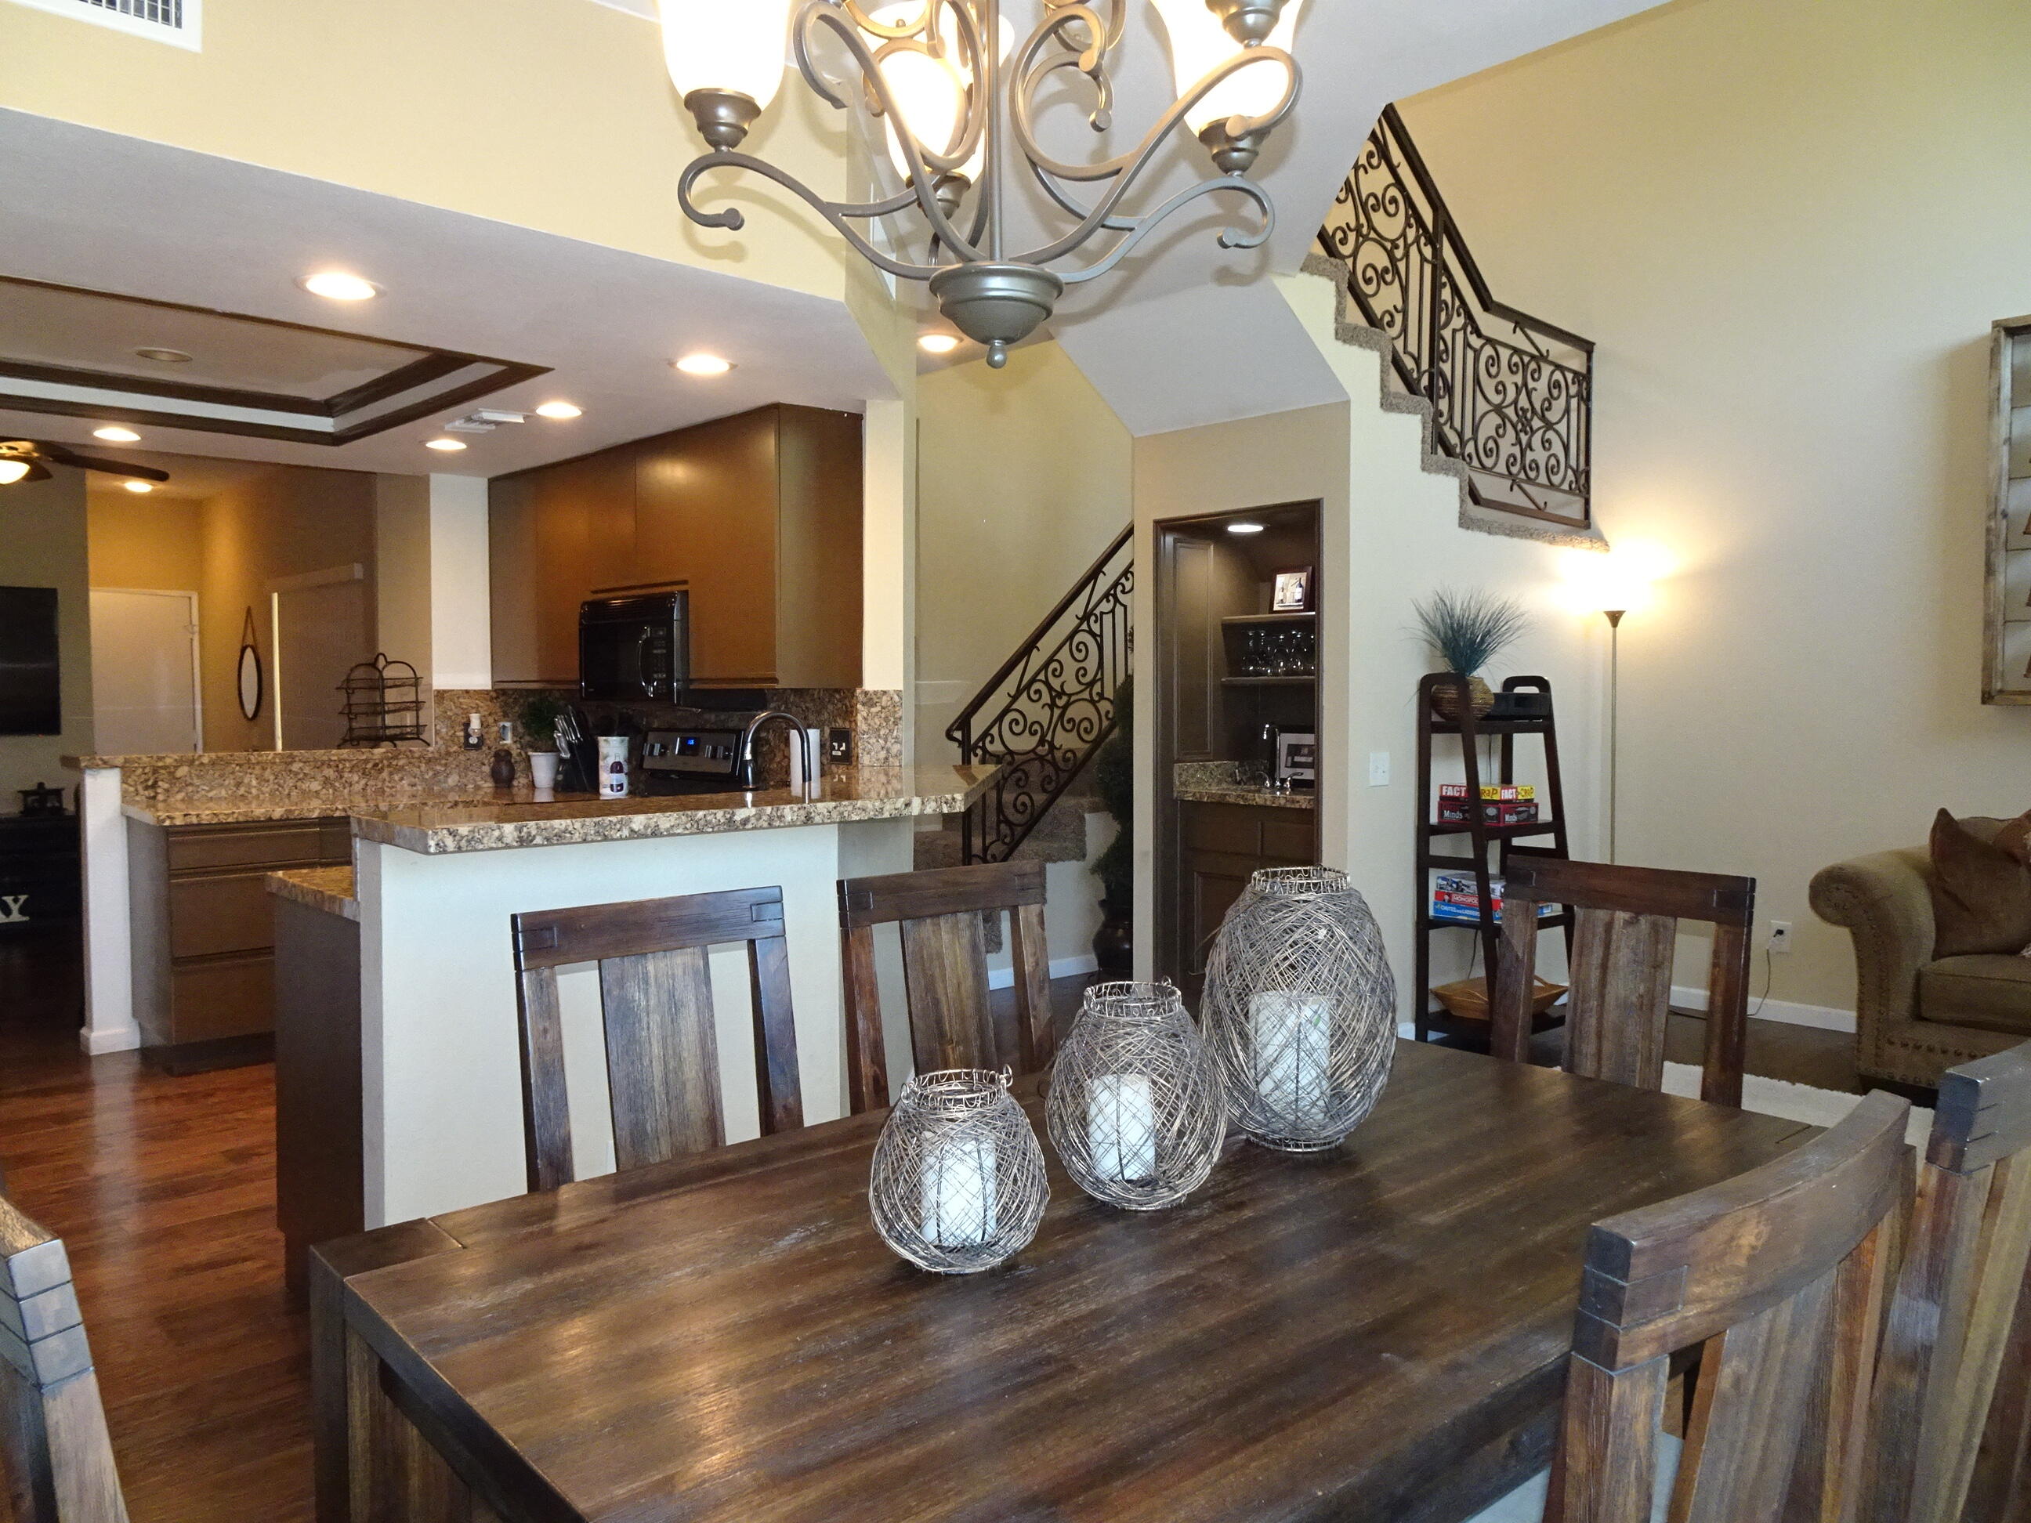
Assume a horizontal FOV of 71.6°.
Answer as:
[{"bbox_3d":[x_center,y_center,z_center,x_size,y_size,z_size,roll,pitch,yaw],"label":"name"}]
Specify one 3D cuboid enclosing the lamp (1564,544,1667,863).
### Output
[{"bbox_3d":[2.497,0.131,5.894,0.320,1.820,0.320,-3,4,-43],"label":"lamp"}]

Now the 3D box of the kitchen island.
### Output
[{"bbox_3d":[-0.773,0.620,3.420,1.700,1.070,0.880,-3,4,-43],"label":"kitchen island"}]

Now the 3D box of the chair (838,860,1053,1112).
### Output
[{"bbox_3d":[0.069,0.702,2.182,0.455,1.020,0.570,-2,3,-41],"label":"chair"}]

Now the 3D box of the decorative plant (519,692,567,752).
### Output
[{"bbox_3d":[-1.998,-0.164,5.950,0.210,0.255,0.210,-3,4,-43],"label":"decorative plant"}]

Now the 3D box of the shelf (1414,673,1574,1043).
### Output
[{"bbox_3d":[1.870,0.367,5.381,0.675,1.395,0.355,-3,4,-43],"label":"shelf"}]

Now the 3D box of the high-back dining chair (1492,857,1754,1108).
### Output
[{"bbox_3d":[0.903,0.697,2.356,0.570,1.020,0.455,-2,4,-41],"label":"high-back dining chair"}]

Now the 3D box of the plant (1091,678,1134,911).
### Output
[{"bbox_3d":[0.538,0.199,6.552,0.380,1.350,0.380,-3,4,-43],"label":"plant"}]

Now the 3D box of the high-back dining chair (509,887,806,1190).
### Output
[{"bbox_3d":[-0.370,0.717,1.929,0.455,1.020,0.570,-2,4,-41],"label":"high-back dining chair"}]

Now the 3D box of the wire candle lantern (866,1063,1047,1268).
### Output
[{"bbox_3d":[-0.057,0.405,1.409,0.178,0.175,0.178,0,3,-2],"label":"wire candle lantern"}]

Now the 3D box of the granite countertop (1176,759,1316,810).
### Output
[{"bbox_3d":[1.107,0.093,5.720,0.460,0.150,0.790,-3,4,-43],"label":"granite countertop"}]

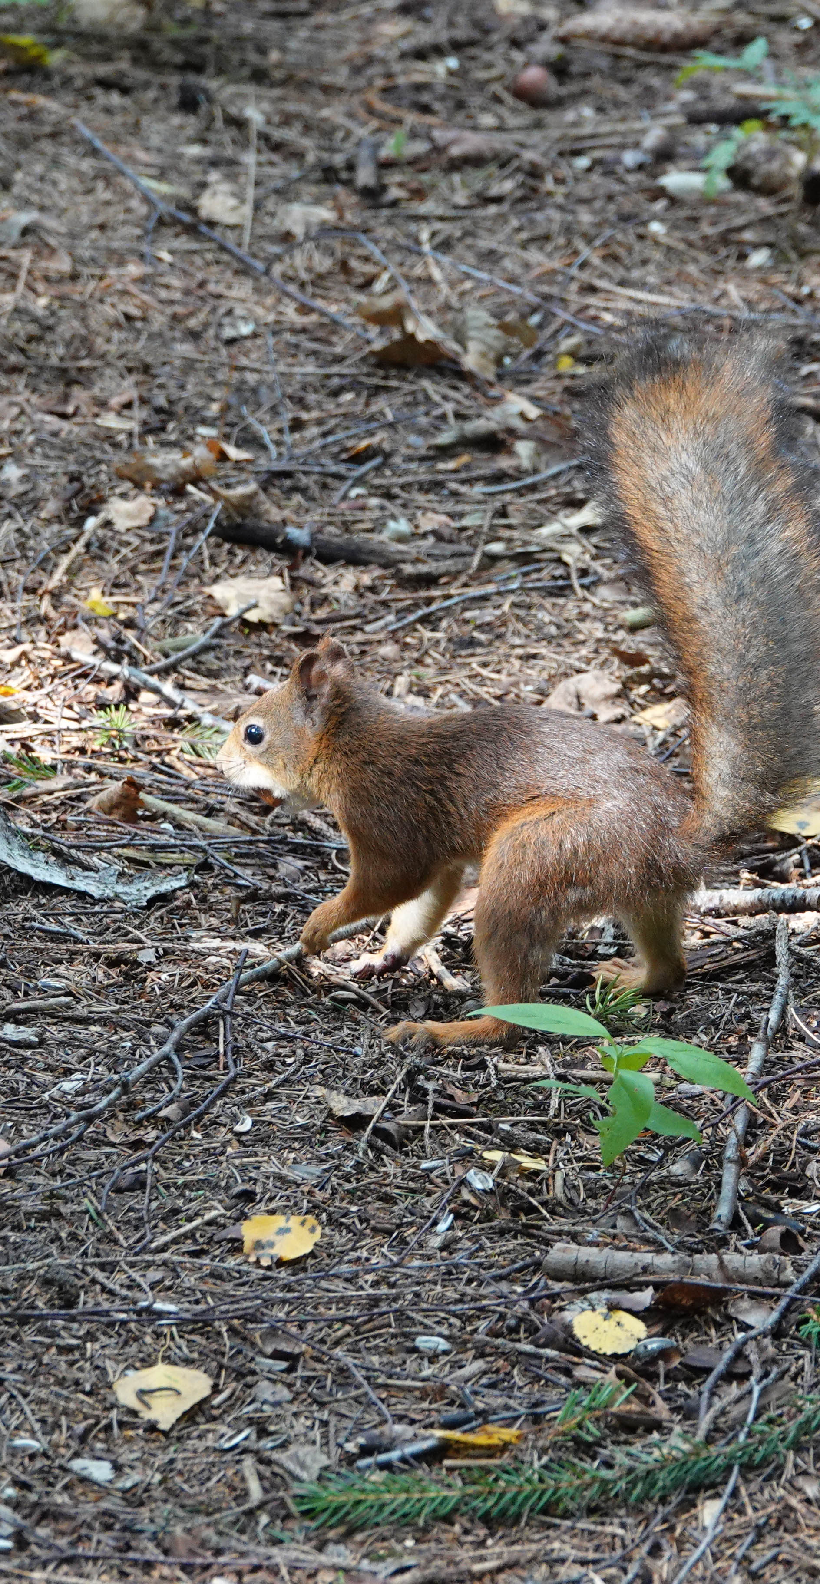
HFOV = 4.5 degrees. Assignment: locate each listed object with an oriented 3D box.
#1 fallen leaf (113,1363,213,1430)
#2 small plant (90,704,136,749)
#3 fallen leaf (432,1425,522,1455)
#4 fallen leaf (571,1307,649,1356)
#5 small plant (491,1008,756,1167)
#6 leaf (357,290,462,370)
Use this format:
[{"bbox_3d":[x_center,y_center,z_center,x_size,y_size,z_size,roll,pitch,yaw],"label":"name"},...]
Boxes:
[{"bbox_3d":[-0.087,0.213,3.702,0.035,0.009,0.036,0,25,0],"label":"fallen leaf"},{"bbox_3d":[-0.130,-0.028,4.575,0.020,0.013,0.020,1,22,0],"label":"small plant"},{"bbox_3d":[0.025,0.244,3.947,0.036,0.006,0.020,0,21,0],"label":"fallen leaf"},{"bbox_3d":[0.071,0.193,3.749,0.028,0.006,0.027,0,25,0],"label":"fallen leaf"},{"bbox_3d":[0.085,0.122,4.146,0.104,0.068,0.078,1,22,0],"label":"small plant"},{"bbox_3d":[-0.001,-0.227,5.148,0.051,0.024,0.050,0,21,0],"label":"leaf"}]

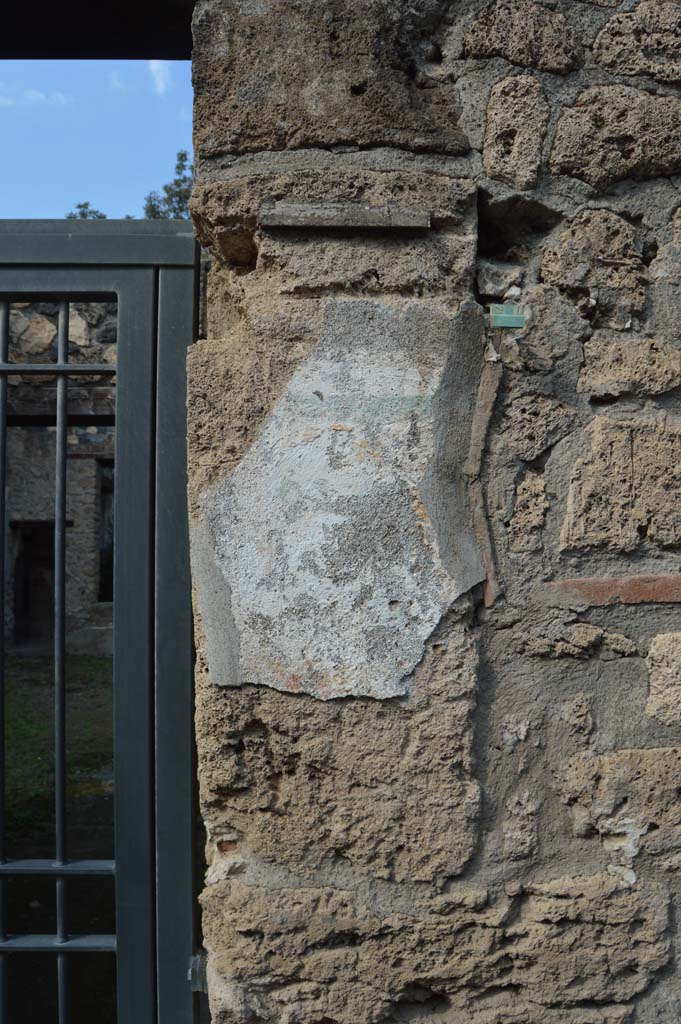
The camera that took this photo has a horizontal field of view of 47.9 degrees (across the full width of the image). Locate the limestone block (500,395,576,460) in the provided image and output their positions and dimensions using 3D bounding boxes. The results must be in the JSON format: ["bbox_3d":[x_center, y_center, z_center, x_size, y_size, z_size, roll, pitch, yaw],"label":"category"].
[{"bbox_3d":[0.316,-0.137,1.285,0.122,0.113,0.100,1,1,-3],"label":"limestone block"}]

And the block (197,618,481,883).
[{"bbox_3d":[-0.009,0.365,1.320,0.434,0.406,0.280,1,1,-3],"label":"block"}]

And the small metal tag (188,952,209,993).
[{"bbox_3d":[-0.239,0.780,1.310,0.037,0.068,0.020,1,1,-3],"label":"small metal tag"}]

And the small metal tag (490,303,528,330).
[{"bbox_3d":[0.266,-0.312,1.225,0.056,0.037,0.010,1,1,-3],"label":"small metal tag"}]

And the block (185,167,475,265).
[{"bbox_3d":[-0.018,-0.452,1.315,0.438,0.150,0.280,1,1,-3],"label":"block"}]

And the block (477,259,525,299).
[{"bbox_3d":[0.259,-0.381,1.290,0.078,0.065,0.080,1,1,-3],"label":"block"}]

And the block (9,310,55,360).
[{"bbox_3d":[-1.697,-0.967,4.310,0.252,0.274,0.220,1,1,-3],"label":"block"}]

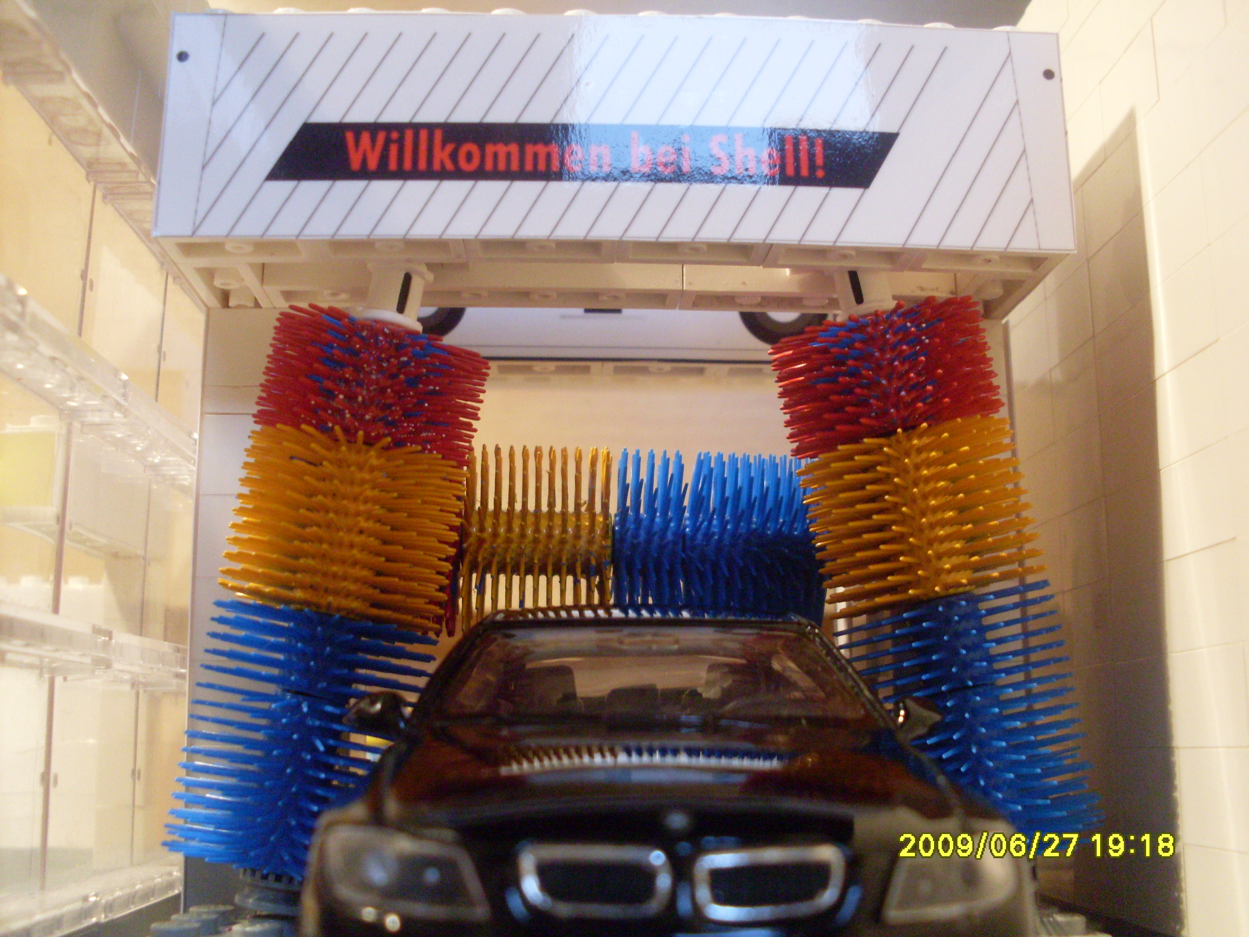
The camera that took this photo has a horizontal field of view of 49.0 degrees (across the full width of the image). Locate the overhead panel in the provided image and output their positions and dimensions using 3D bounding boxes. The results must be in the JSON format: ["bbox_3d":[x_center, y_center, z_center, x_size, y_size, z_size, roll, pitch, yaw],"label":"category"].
[{"bbox_3d":[-0.001,-0.034,0.156,0.096,0.027,0.024,0,-12,-3],"label":"overhead panel"}]

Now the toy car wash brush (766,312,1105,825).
[{"bbox_3d":[0.034,0.012,0.151,0.024,0.057,0.024,-12,-5,-5],"label":"toy car wash brush"}]

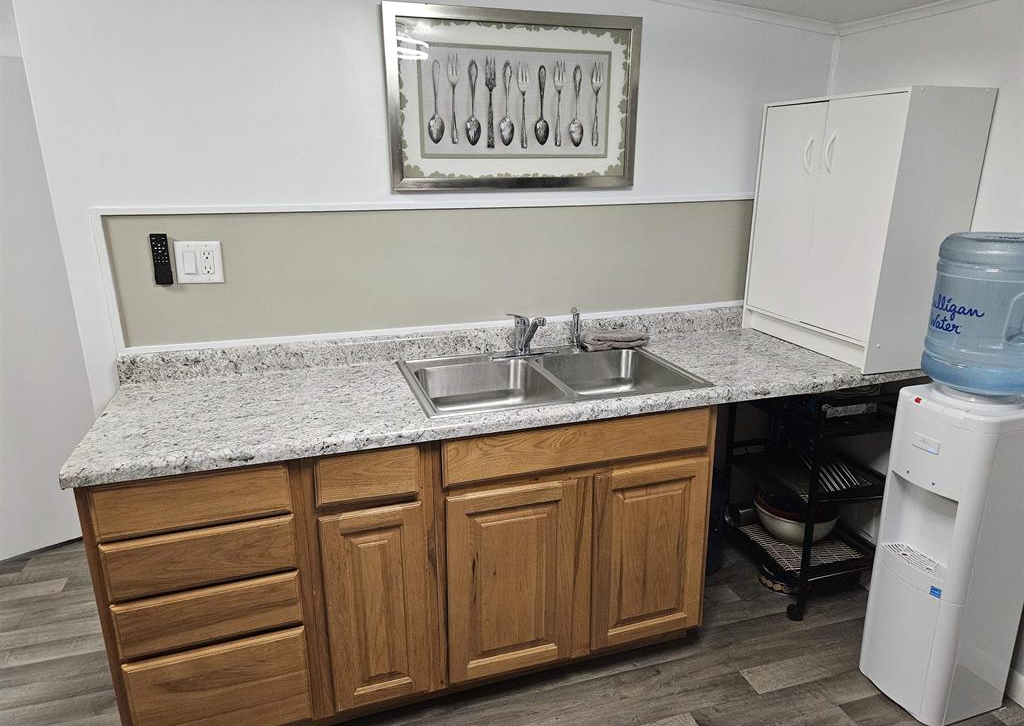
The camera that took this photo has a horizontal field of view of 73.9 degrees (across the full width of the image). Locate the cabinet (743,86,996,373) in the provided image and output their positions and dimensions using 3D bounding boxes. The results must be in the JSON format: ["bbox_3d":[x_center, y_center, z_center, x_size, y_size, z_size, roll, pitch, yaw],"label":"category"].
[{"bbox_3d":[1.132,-0.456,2.283,0.315,0.815,0.603,-6,18,-18],"label":"cabinet"}]

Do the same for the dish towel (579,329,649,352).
[{"bbox_3d":[0.359,-0.087,2.382,0.230,0.050,0.120,-6,18,-18],"label":"dish towel"}]

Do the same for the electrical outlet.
[{"bbox_3d":[-0.908,-0.292,1.978,0.124,0.121,0.010,-6,18,-18],"label":"electrical outlet"}]

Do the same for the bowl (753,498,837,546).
[{"bbox_3d":[1.061,0.589,2.569,0.300,0.142,0.300,0,17,0],"label":"bowl"}]

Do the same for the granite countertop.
[{"bbox_3d":[0.107,0.050,2.088,2.440,0.046,0.635,-6,18,-18],"label":"granite countertop"}]

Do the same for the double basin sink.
[{"bbox_3d":[0.112,0.110,2.107,0.838,0.165,0.490,-6,18,-18],"label":"double basin sink"}]

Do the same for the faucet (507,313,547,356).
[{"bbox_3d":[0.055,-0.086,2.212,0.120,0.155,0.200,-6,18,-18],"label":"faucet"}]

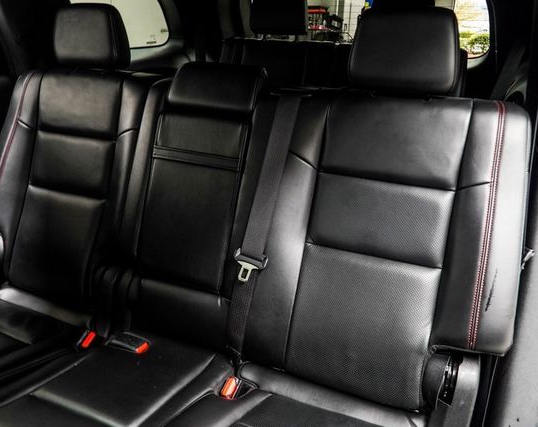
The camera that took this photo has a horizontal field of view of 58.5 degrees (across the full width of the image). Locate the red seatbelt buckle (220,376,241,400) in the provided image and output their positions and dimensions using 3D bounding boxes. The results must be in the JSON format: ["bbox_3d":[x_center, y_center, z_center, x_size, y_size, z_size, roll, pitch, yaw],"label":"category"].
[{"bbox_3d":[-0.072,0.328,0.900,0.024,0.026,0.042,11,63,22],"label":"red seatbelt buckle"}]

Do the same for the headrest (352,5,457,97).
[{"bbox_3d":[0.264,-0.314,0.940,0.207,0.157,0.110,11,15,22],"label":"headrest"}]

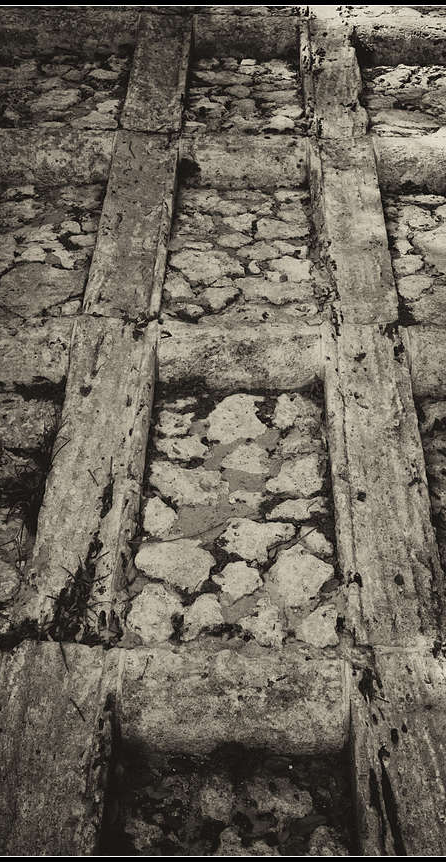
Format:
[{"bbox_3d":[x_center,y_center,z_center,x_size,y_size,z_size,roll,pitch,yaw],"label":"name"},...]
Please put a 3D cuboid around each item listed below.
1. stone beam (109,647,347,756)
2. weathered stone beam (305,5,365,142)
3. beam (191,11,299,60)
[{"bbox_3d":[0.015,0.539,1.634,0.452,0.140,0.170,2,37,-1],"label":"stone beam"},{"bbox_3d":[0.426,-1.353,3.288,0.228,0.130,1.020,1,49,1],"label":"weathered stone beam"},{"bbox_3d":[0.092,-1.604,3.424,0.432,0.140,0.170,2,37,-1],"label":"beam"}]

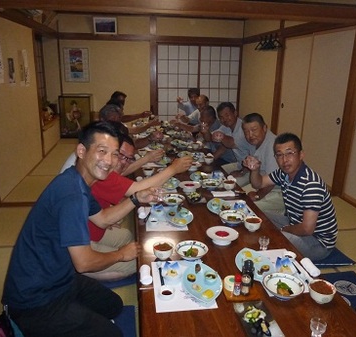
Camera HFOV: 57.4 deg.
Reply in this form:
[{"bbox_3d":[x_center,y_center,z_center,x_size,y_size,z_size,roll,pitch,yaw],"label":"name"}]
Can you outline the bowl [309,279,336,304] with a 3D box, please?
[{"bbox_3d":[0.648,0.568,1.473,0.113,0.069,0.113,1,17,0],"label":"bowl"}]

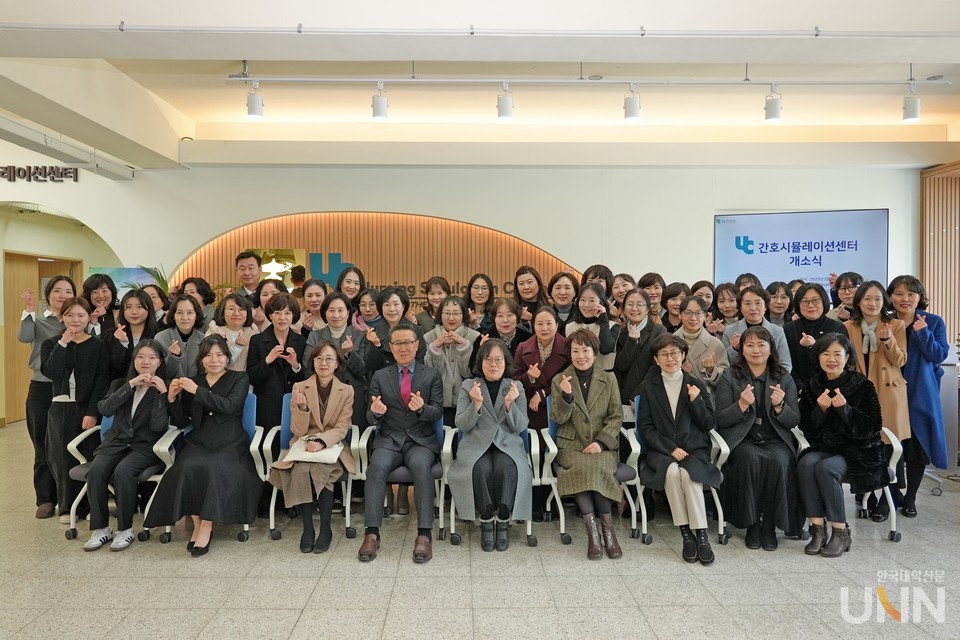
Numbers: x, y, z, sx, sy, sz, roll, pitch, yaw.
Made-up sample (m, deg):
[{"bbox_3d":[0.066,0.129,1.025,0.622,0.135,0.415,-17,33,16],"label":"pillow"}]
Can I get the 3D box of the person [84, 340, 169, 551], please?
[{"bbox_3d":[-2.283,0.775,4.277,0.480,1.235,0.720,0,1,-7],"label":"person"}]

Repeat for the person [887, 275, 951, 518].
[{"bbox_3d":[3.078,0.519,4.700,0.470,1.667,0.360,1,1,36],"label":"person"}]

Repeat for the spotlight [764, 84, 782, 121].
[{"bbox_3d":[2.096,-1.557,4.760,0.114,0.255,0.116,0,1,0],"label":"spotlight"}]

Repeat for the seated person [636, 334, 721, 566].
[{"bbox_3d":[1.251,0.752,4.266,0.510,1.285,0.760,0,3,5],"label":"seated person"}]

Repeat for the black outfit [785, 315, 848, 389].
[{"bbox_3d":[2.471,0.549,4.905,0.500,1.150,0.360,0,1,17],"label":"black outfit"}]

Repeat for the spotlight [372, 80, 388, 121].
[{"bbox_3d":[-0.696,-1.524,4.660,0.114,0.255,0.116,0,1,0],"label":"spotlight"}]

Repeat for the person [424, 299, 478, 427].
[{"bbox_3d":[-0.201,0.591,4.700,0.470,1.507,0.380,0,1,-2],"label":"person"}]

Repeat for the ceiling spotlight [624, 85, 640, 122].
[{"bbox_3d":[1.083,-1.544,4.720,0.114,0.255,0.116,0,1,0],"label":"ceiling spotlight"}]

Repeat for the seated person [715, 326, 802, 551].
[{"bbox_3d":[1.814,0.729,4.405,0.540,1.315,0.720,1,3,12],"label":"seated person"}]

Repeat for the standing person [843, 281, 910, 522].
[{"bbox_3d":[2.722,0.543,4.600,0.460,1.622,0.340,1,1,28],"label":"standing person"}]

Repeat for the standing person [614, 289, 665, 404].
[{"bbox_3d":[1.110,0.571,4.697,0.480,1.600,0.340,1,3,17],"label":"standing person"}]

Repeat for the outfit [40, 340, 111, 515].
[{"bbox_3d":[-2.782,0.720,4.587,0.480,1.240,0.340,0,1,-16],"label":"outfit"}]

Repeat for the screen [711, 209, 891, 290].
[{"bbox_3d":[2.983,-0.582,6.221,1.483,0.845,0.060,0,1,17],"label":"screen"}]

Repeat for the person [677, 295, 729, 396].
[{"bbox_3d":[1.534,0.589,4.700,0.470,1.520,0.350,0,1,14],"label":"person"}]

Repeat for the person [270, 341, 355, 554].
[{"bbox_3d":[-1.044,0.744,4.199,0.500,1.210,0.690,0,1,-8],"label":"person"}]

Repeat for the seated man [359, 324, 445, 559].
[{"bbox_3d":[-0.495,0.719,4.314,0.540,1.345,0.800,0,3,-2],"label":"seated man"}]

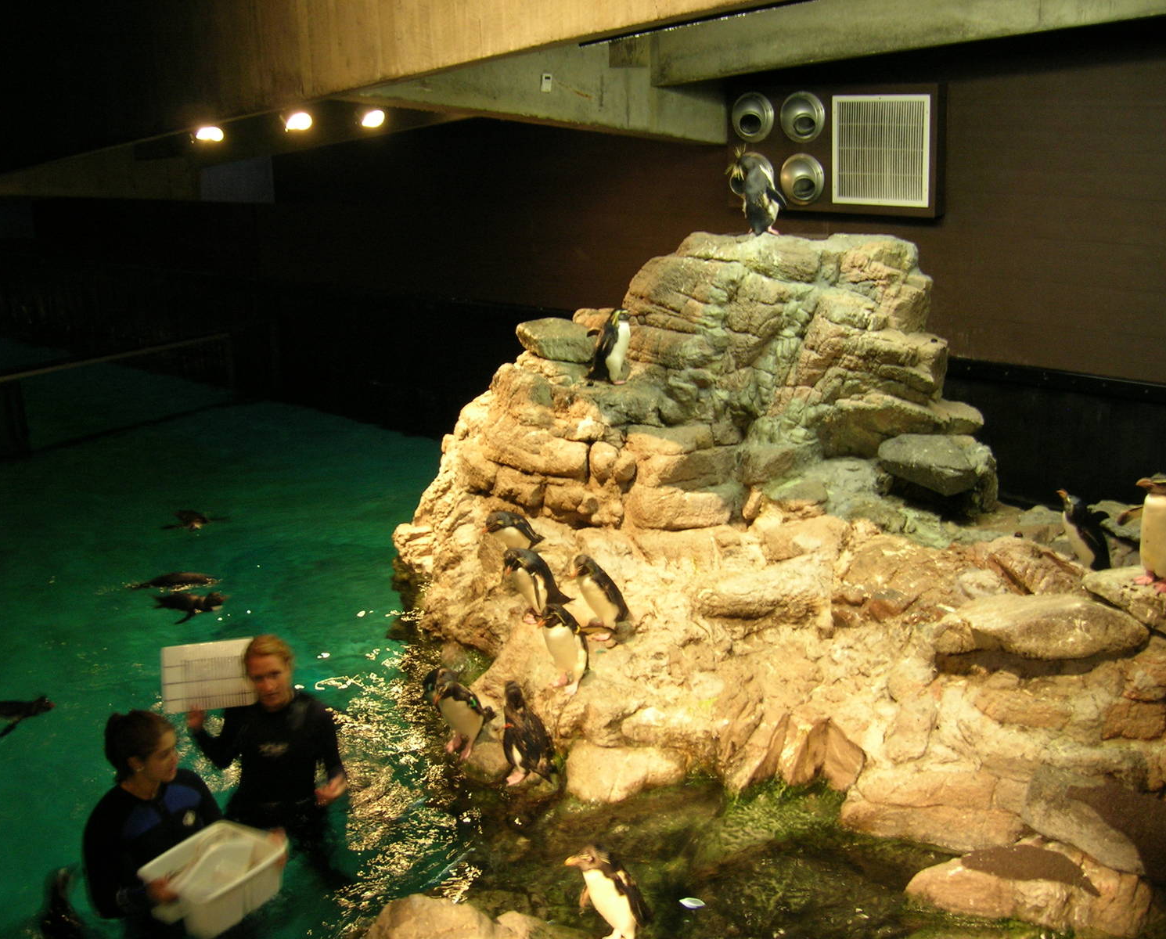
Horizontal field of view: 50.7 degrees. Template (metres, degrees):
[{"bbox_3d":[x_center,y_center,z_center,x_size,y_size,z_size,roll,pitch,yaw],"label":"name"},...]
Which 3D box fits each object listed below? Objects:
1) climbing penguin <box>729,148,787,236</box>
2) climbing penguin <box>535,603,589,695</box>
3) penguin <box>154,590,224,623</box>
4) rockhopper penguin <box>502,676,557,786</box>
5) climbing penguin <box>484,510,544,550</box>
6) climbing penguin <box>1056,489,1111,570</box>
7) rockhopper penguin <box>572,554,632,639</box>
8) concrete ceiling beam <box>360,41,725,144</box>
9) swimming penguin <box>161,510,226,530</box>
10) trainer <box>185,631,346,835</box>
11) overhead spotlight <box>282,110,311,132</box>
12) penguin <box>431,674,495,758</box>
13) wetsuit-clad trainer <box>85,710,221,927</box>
[{"bbox_3d":[0.892,-1.404,6.250,0.280,0.430,0.250,3,17,18],"label":"climbing penguin"},{"bbox_3d":[-0.076,0.719,4.924,0.200,0.390,0.230,9,20,32],"label":"climbing penguin"},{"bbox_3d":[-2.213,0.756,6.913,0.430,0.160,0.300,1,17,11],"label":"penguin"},{"bbox_3d":[-0.210,1.019,4.753,0.240,0.410,0.200,1,17,8],"label":"rockhopper penguin"},{"bbox_3d":[-0.310,0.288,5.522,0.310,0.290,0.190,-12,20,-30],"label":"climbing penguin"},{"bbox_3d":[2.154,0.275,5.283,0.250,0.440,0.210,-12,20,-29],"label":"climbing penguin"},{"bbox_3d":[0.081,0.541,5.227,0.250,0.380,0.190,-16,22,-39],"label":"rockhopper penguin"},{"bbox_3d":[-0.203,-1.978,6.442,0.300,0.660,2.800,13,22,41],"label":"concrete ceiling beam"},{"bbox_3d":[-2.582,0.358,8.196,0.430,0.130,0.440,-11,18,-26],"label":"swimming penguin"},{"bbox_3d":[-1.154,1.365,4.741,0.570,1.650,0.400,-4,17,-5],"label":"trainer"},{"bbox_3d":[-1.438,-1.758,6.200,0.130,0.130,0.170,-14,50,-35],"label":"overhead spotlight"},{"bbox_3d":[-0.473,0.978,4.850,0.230,0.370,0.260,10,21,36],"label":"penguin"},{"bbox_3d":[-1.372,1.608,4.270,0.460,1.620,0.480,14,23,42],"label":"wetsuit-clad trainer"}]

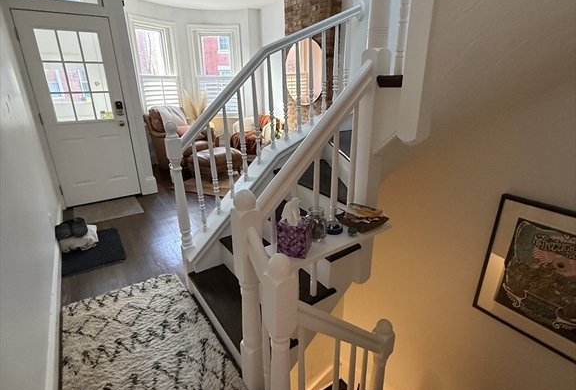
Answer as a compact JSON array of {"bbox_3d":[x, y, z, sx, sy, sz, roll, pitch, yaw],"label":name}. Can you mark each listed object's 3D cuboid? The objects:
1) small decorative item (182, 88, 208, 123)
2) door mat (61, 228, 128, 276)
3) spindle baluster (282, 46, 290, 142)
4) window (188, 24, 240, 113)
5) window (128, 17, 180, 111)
[{"bbox_3d":[-1.736,-1.649,5.862,0.450,0.680,0.400,-6,21,-15],"label":"small decorative item"},{"bbox_3d":[-1.734,0.474,2.784,0.474,0.013,0.735,-14,24,-31],"label":"door mat"},{"bbox_3d":[-0.011,-0.685,2.175,0.037,0.630,0.037,-14,24,-31],"label":"spindle baluster"},{"bbox_3d":[-1.374,-2.384,6.098,0.960,1.700,0.140,-4,21,-8],"label":"window"},{"bbox_3d":[-2.270,-2.152,5.498,0.140,1.700,0.930,10,23,27],"label":"window"}]

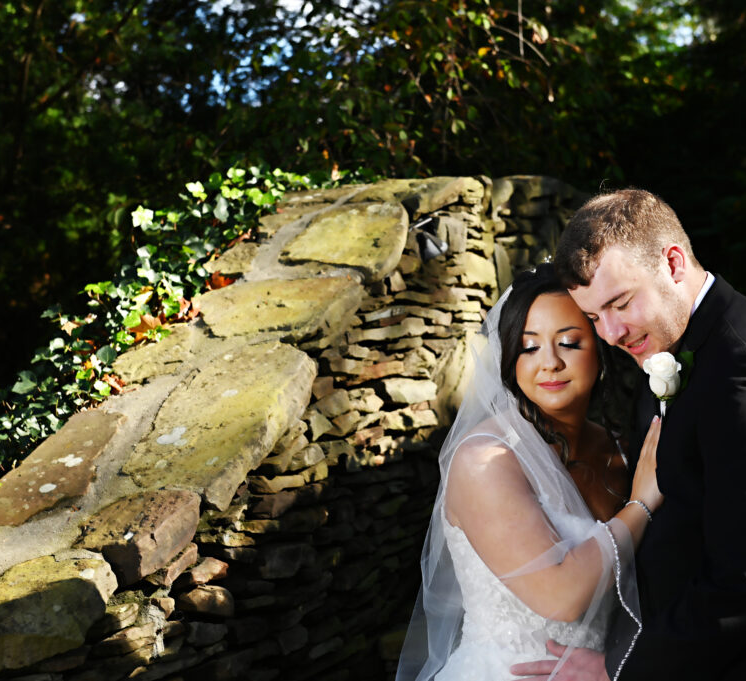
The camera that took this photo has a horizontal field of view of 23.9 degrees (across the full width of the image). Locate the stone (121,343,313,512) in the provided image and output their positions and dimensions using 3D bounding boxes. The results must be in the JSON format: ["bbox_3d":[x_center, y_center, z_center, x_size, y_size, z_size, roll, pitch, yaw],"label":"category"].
[{"bbox_3d":[-0.275,0.171,3.449,0.255,0.080,0.550,-1,26,17],"label":"stone"}]

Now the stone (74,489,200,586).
[{"bbox_3d":[-0.405,0.354,3.103,0.140,0.090,0.225,8,27,37],"label":"stone"}]

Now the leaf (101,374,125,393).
[{"bbox_3d":[-0.533,0.090,3.620,0.055,0.030,0.052,0,26,18],"label":"leaf"}]

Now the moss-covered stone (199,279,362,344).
[{"bbox_3d":[-0.220,-0.042,3.877,0.362,0.070,0.264,-4,25,11],"label":"moss-covered stone"}]

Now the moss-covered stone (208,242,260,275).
[{"bbox_3d":[-0.325,-0.180,4.150,0.120,0.050,0.140,4,27,25],"label":"moss-covered stone"}]

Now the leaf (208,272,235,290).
[{"bbox_3d":[-0.348,-0.137,4.060,0.070,0.030,0.065,0,26,18],"label":"leaf"}]

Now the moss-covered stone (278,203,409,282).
[{"bbox_3d":[-0.038,-0.216,4.198,0.237,0.075,0.378,1,26,21],"label":"moss-covered stone"}]

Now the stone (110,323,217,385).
[{"bbox_3d":[-0.429,0.054,3.726,0.140,0.060,0.281,7,29,30],"label":"stone"}]

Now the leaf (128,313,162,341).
[{"bbox_3d":[-0.500,-0.030,3.860,0.080,0.040,0.080,0,26,18],"label":"leaf"}]

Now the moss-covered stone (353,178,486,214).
[{"bbox_3d":[0.130,-0.365,4.550,0.230,0.080,0.350,-13,17,-21],"label":"moss-covered stone"}]

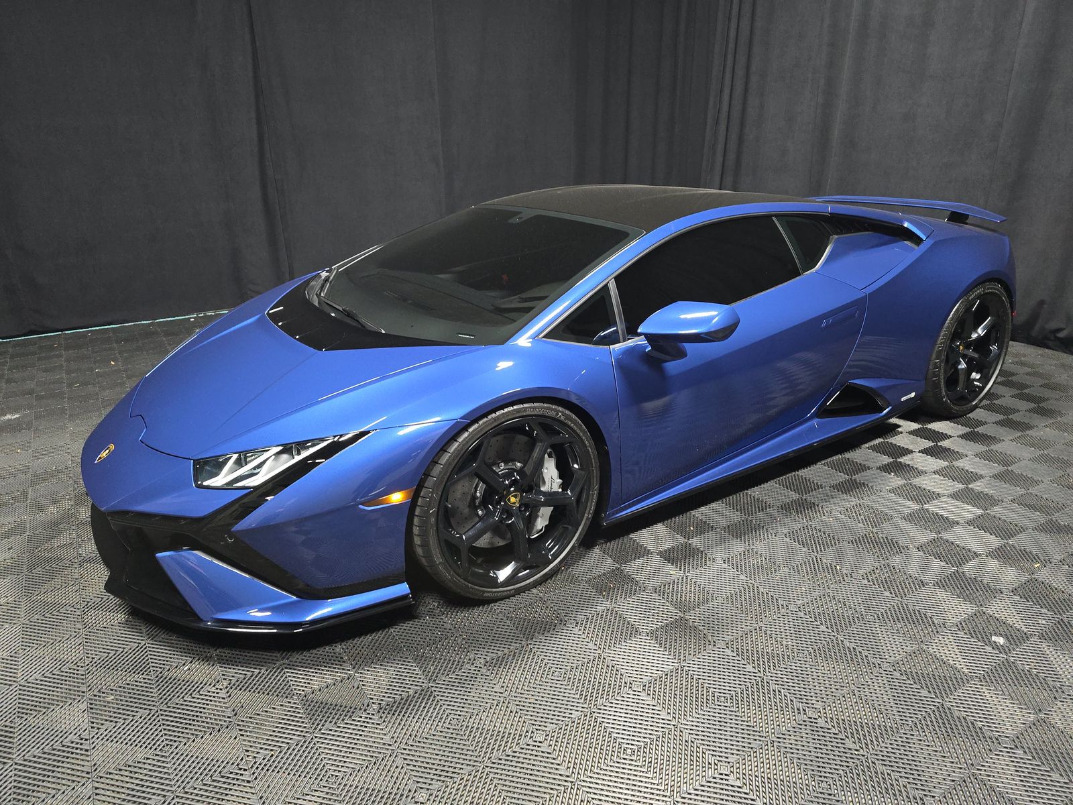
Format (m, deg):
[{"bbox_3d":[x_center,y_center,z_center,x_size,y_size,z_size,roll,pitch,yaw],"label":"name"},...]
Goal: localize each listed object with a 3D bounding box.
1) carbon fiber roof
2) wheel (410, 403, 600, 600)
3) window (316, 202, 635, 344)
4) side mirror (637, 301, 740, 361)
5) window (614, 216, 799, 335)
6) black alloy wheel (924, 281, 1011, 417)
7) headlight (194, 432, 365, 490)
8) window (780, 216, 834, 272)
[{"bbox_3d":[0.451,-0.941,3.286,1.060,0.135,1.220,-14,24,-30],"label":"carbon fiber roof"},{"bbox_3d":[-0.112,0.271,2.280,0.650,0.650,0.245,-15,24,-32],"label":"wheel"},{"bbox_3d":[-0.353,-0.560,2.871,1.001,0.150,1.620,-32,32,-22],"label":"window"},{"bbox_3d":[0.466,-0.221,2.289,0.260,0.205,0.235,-14,24,-30],"label":"side mirror"},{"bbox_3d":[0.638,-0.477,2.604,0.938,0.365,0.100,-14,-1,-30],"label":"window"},{"bbox_3d":[2.081,-0.291,3.609,0.690,0.690,0.305,-14,24,-30],"label":"black alloy wheel"},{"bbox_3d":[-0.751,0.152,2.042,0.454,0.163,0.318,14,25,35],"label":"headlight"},{"bbox_3d":[1.131,-0.658,2.917,0.276,0.242,0.080,-14,-1,-30],"label":"window"}]

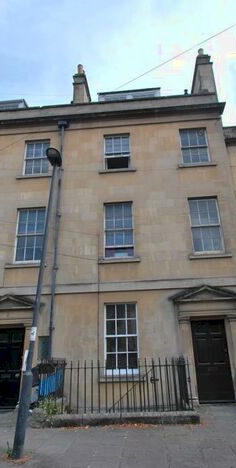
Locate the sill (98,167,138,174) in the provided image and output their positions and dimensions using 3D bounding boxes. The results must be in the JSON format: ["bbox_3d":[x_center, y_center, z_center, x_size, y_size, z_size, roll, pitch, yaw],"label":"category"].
[{"bbox_3d":[0.003,-2.214,10.538,1.340,0.095,0.200,-3,-17,3],"label":"sill"}]

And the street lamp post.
[{"bbox_3d":[-1.489,0.897,5.209,0.380,5.300,0.650,-4,-21,16],"label":"street lamp post"}]

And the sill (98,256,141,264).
[{"bbox_3d":[0.046,0.828,9.033,1.300,0.130,0.190,-3,-20,3],"label":"sill"}]

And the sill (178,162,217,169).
[{"bbox_3d":[2.819,-2.374,10.386,1.351,0.095,0.200,-3,-17,3],"label":"sill"}]

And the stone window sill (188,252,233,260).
[{"bbox_3d":[2.979,0.758,9.418,1.337,0.095,0.200,-3,-17,3],"label":"stone window sill"}]

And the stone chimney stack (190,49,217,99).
[{"bbox_3d":[3.590,-6.109,12.450,0.600,2.550,2.000,-3,-20,3],"label":"stone chimney stack"}]

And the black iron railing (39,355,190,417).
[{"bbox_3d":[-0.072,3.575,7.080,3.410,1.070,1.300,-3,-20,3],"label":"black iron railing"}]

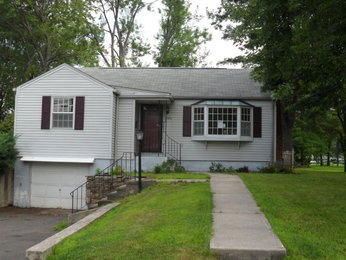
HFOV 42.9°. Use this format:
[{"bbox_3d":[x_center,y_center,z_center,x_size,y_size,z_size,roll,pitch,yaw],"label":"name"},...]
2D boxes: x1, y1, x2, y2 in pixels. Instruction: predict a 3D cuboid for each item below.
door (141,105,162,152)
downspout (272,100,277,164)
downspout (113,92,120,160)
[{"bbox_3d":[-0.916,-0.068,18.750,0.920,2.070,0.080,1,-4,5],"label":"door"},{"bbox_3d":[4.276,0.084,18.450,0.100,2.680,0.090,1,-4,5],"label":"downspout"},{"bbox_3d":[-2.223,-0.139,17.500,0.110,2.700,0.100,1,-4,5],"label":"downspout"}]

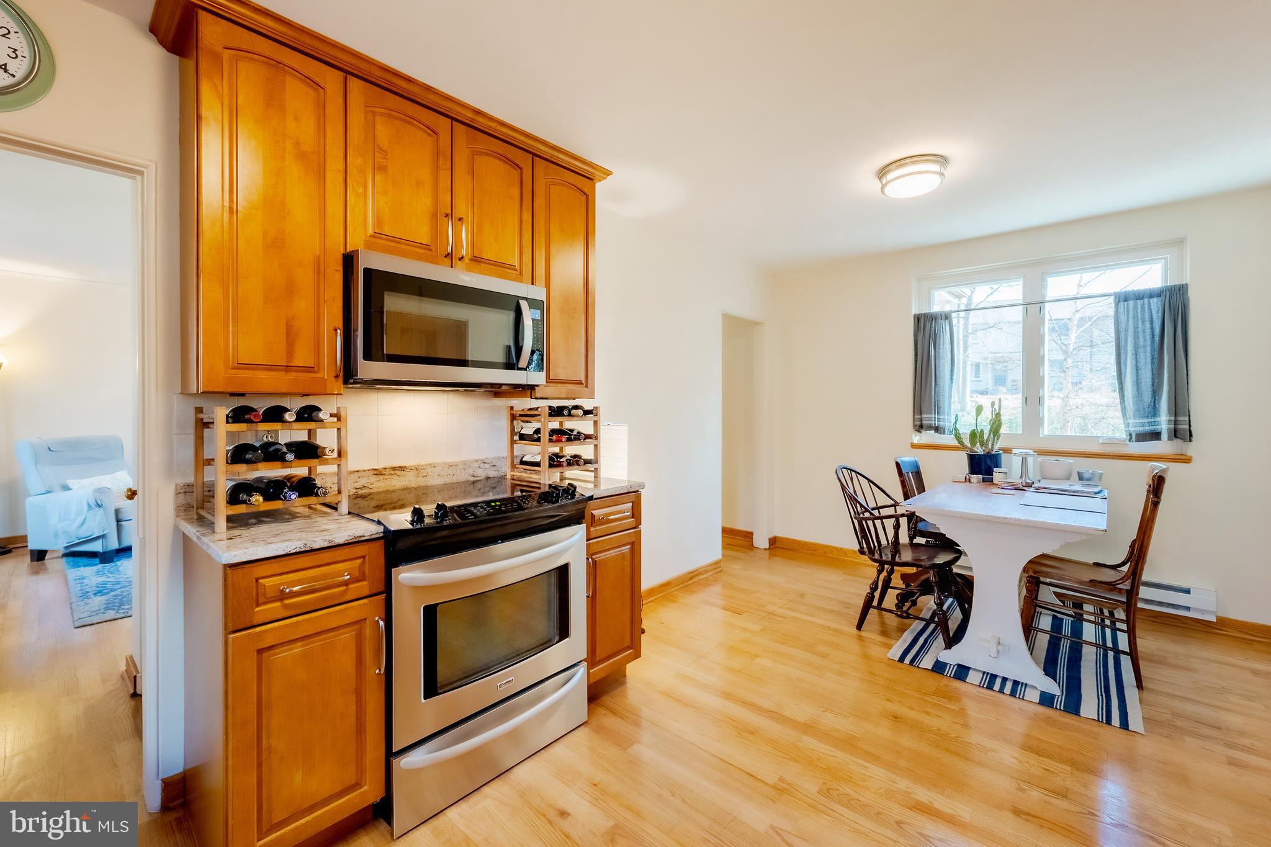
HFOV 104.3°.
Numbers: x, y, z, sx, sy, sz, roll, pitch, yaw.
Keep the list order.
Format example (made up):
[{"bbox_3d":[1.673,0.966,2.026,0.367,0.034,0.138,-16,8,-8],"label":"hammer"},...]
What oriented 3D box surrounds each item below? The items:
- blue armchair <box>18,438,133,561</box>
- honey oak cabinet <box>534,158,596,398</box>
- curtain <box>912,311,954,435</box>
[{"bbox_3d":[-4.659,0.628,4.410,0.870,1.000,0.790,0,2,5],"label":"blue armchair"},{"bbox_3d":[-0.457,-0.642,2.460,0.340,1.075,0.380,1,1,41],"label":"honey oak cabinet"},{"bbox_3d":[2.243,-0.383,3.741,0.270,0.930,0.070,2,2,43],"label":"curtain"}]

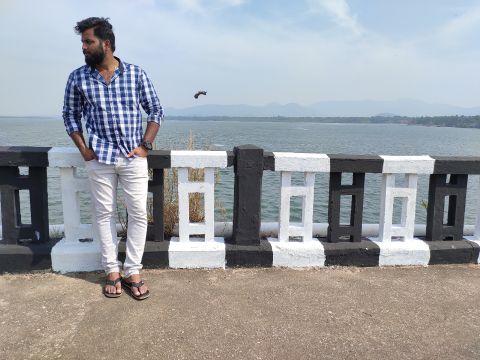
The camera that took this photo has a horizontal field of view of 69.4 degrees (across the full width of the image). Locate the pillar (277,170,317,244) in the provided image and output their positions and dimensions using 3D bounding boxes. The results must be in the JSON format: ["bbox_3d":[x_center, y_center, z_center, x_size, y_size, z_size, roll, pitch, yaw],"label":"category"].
[{"bbox_3d":[0.465,0.211,2.880,0.265,0.600,0.100,0,10,-6],"label":"pillar"}]

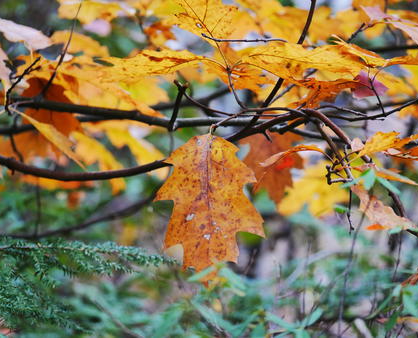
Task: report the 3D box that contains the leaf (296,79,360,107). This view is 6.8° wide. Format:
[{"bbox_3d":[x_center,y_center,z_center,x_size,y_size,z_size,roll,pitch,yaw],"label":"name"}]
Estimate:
[{"bbox_3d":[0.118,-0.075,3.530,0.066,0.030,0.050,0,5,0],"label":"leaf"}]

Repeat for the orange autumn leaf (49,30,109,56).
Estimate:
[{"bbox_3d":[-0.139,-0.135,3.800,0.067,0.028,0.050,0,5,0],"label":"orange autumn leaf"}]

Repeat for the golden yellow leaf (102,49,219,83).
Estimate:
[{"bbox_3d":[-0.047,-0.102,3.500,0.117,0.034,0.065,0,5,0],"label":"golden yellow leaf"}]

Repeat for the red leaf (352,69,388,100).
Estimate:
[{"bbox_3d":[0.168,-0.088,3.700,0.040,0.029,0.035,0,5,0],"label":"red leaf"}]

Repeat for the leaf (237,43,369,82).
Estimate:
[{"bbox_3d":[0.093,-0.105,3.500,0.125,0.040,0.065,0,5,0],"label":"leaf"}]

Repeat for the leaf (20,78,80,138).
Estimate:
[{"bbox_3d":[-0.167,-0.066,3.750,0.066,0.064,0.040,0,5,0],"label":"leaf"}]

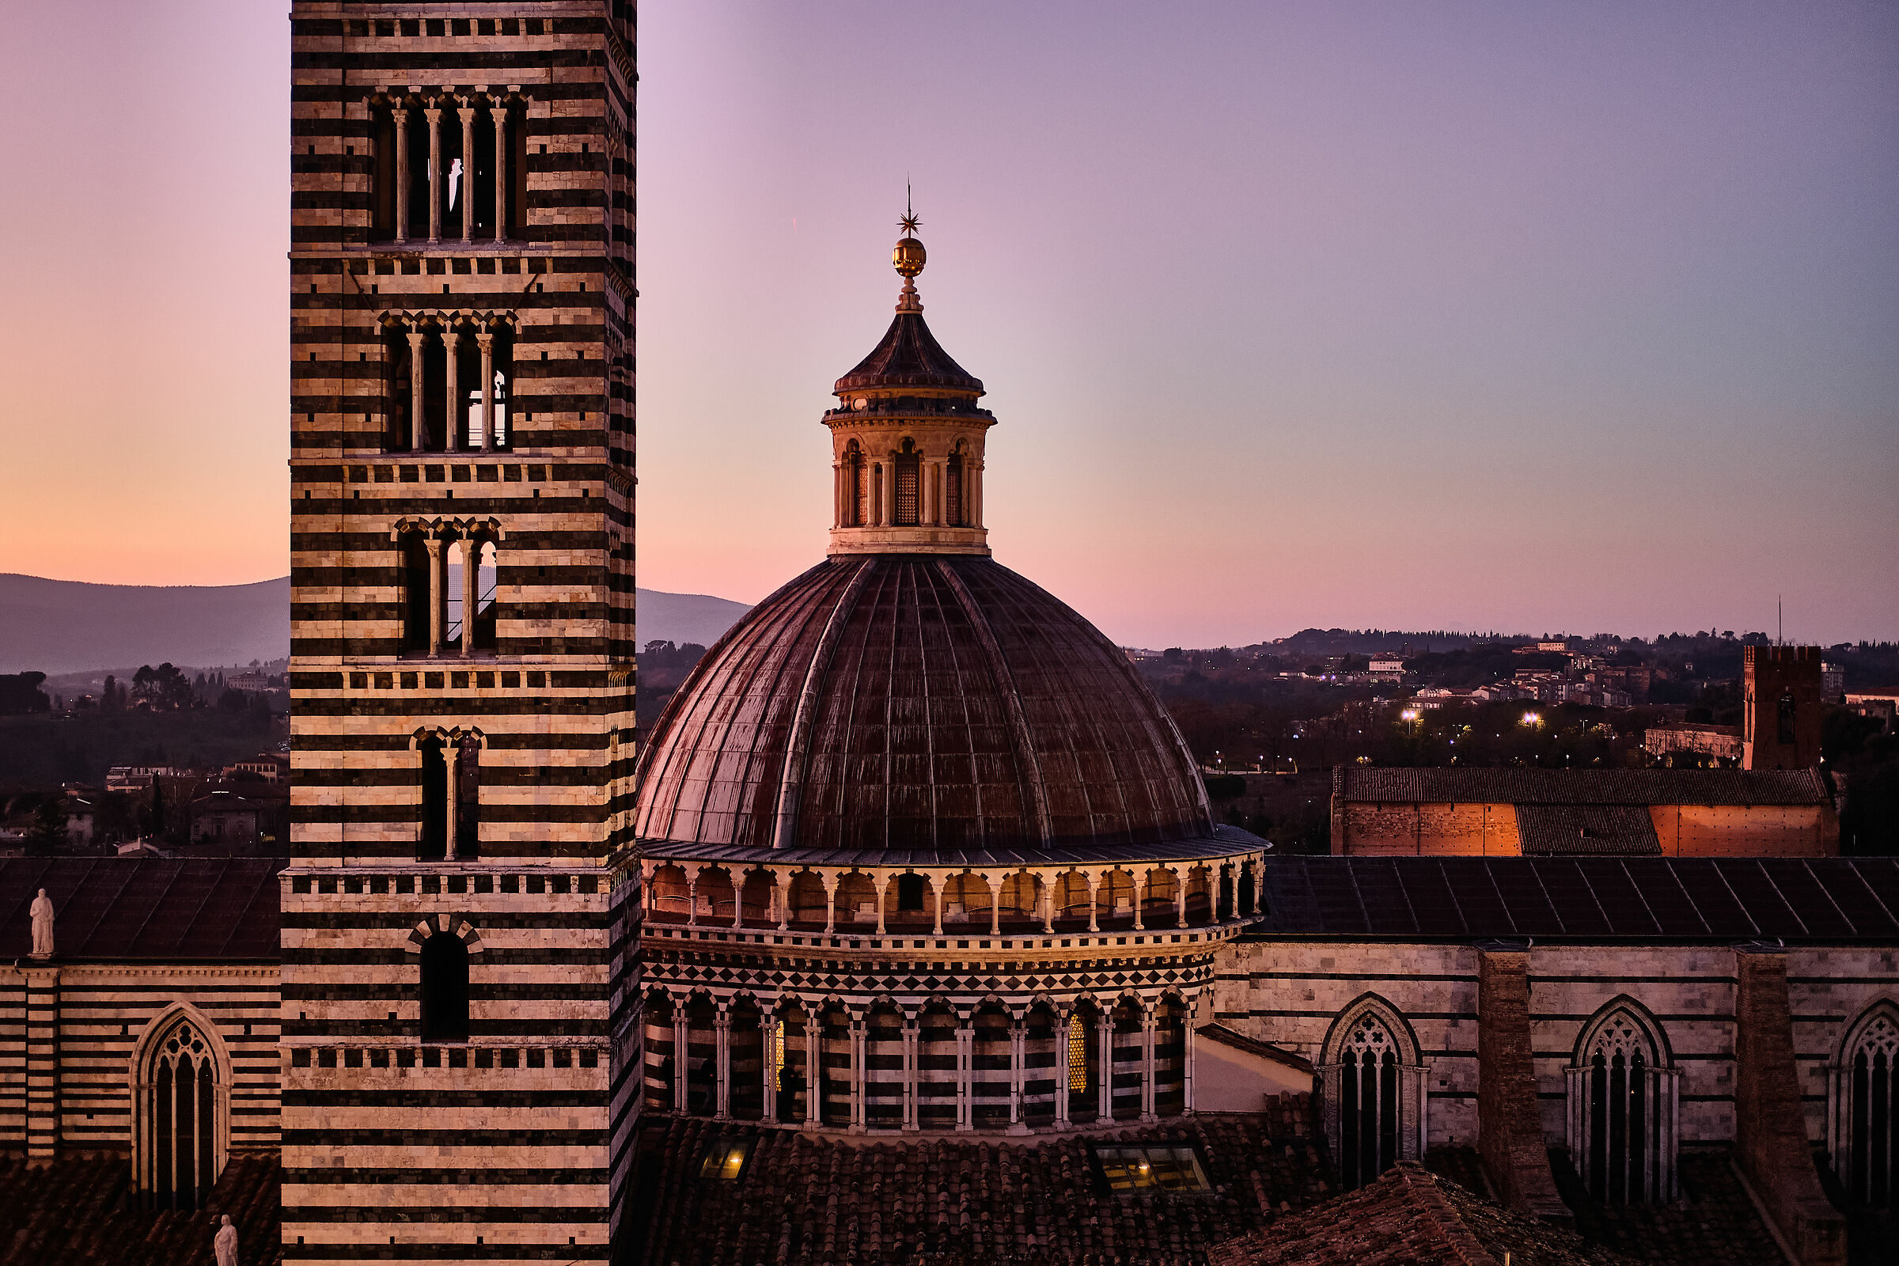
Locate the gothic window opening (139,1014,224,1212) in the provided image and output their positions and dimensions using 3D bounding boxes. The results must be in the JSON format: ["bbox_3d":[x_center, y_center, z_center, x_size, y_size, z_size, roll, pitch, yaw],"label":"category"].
[{"bbox_3d":[-22.322,13.946,81.200,2.500,5.750,0.500,0,0,2],"label":"gothic window opening"}]

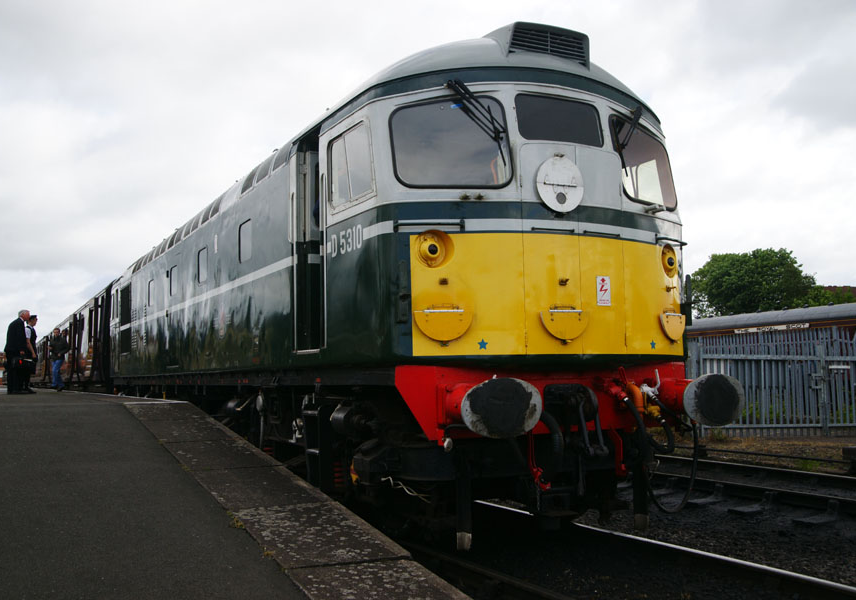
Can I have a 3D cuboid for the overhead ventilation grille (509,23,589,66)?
[{"bbox_3d":[0.887,-1.861,6.457,0.710,0.240,0.120,1,-6,-27],"label":"overhead ventilation grille"}]

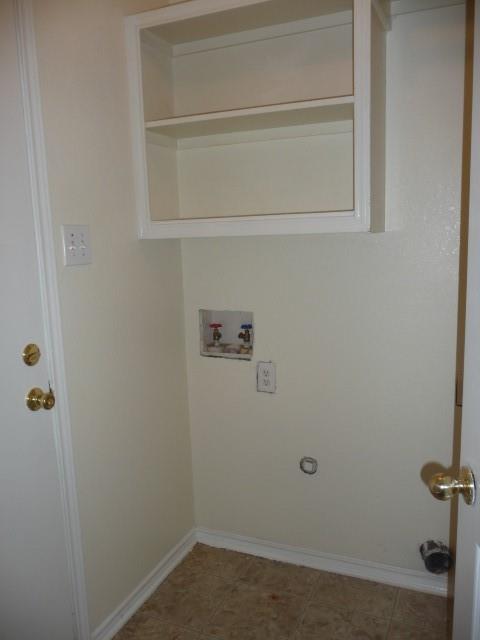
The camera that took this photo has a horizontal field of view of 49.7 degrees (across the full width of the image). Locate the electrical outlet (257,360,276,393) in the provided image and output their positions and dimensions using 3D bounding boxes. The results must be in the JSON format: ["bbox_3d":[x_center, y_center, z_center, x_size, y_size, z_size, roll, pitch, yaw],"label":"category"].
[{"bbox_3d":[0.105,0.229,2.047,0.074,0.121,0.010,2,9,23],"label":"electrical outlet"}]

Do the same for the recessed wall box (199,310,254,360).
[{"bbox_3d":[-0.040,0.053,2.133,0.238,0.198,0.085,2,9,23],"label":"recessed wall box"}]

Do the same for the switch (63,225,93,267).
[{"bbox_3d":[-0.478,-0.222,1.532,0.014,0.117,0.119,2,9,23],"label":"switch"}]

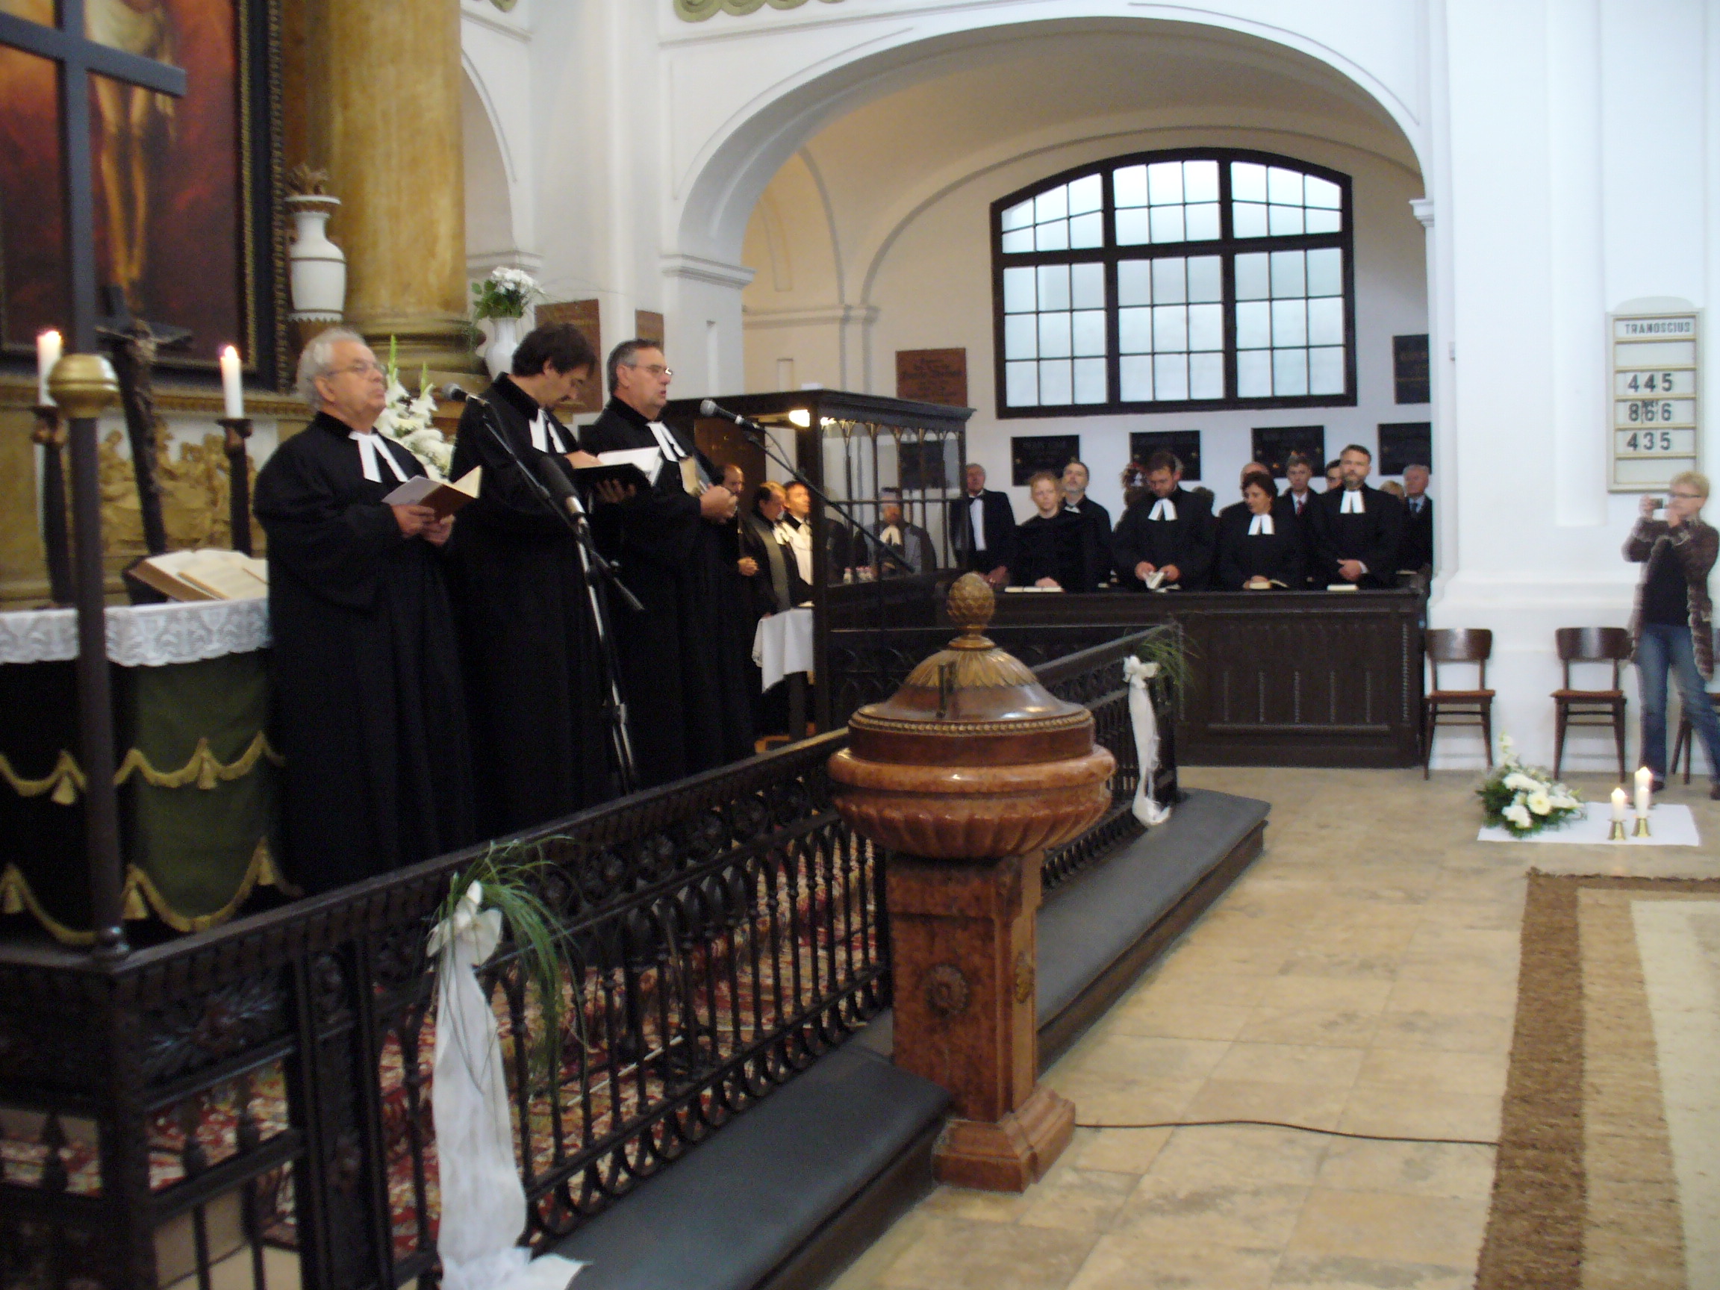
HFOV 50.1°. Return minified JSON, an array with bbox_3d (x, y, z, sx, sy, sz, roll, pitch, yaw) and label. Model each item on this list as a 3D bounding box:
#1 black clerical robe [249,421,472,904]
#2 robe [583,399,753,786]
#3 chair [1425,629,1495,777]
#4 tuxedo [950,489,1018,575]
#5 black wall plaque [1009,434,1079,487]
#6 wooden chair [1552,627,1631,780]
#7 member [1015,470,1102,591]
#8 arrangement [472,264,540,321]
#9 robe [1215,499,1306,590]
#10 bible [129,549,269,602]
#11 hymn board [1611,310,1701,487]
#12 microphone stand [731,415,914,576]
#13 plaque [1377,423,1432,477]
[{"bbox_3d":[-1.404,0.123,5.200,0.500,1.560,0.600,0,4,23],"label":"black clerical robe"},{"bbox_3d":[-0.589,-0.035,5.650,0.470,1.790,0.560,0,3,18],"label":"robe"},{"bbox_3d":[3.391,0.322,10.403,0.400,0.820,0.440,-1,4,18],"label":"chair"},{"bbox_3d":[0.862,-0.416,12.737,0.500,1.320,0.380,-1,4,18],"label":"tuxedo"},{"bbox_3d":[1.476,-1.460,14.560,0.553,0.388,0.030,0,4,22],"label":"black wall plaque"},{"bbox_3d":[4.046,0.318,10.166,0.400,0.820,0.440,0,5,25],"label":"wooden chair"},{"bbox_3d":[1.268,-0.264,11.698,0.550,1.680,0.420,0,3,18],"label":"member"},{"bbox_3d":[-1.480,-1.477,7.700,0.260,0.230,0.260,-1,3,0],"label":"arrangement"},{"bbox_3d":[2.518,-0.223,11.529,0.570,1.360,0.420,0,4,19],"label":"robe"},{"bbox_3d":[-2.181,-0.213,6.373,0.350,0.080,0.490,27,13,17],"label":"bible"},{"bbox_3d":[4.348,-1.333,10.050,0.470,0.980,0.050,0,3,18],"label":"hymn board"},{"bbox_3d":[-0.030,0.113,5.420,0.740,1.560,0.500,0,3,18],"label":"microphone stand"},{"bbox_3d":[4.187,-1.475,13.817,0.550,0.390,0.040,0,4,22],"label":"plaque"}]

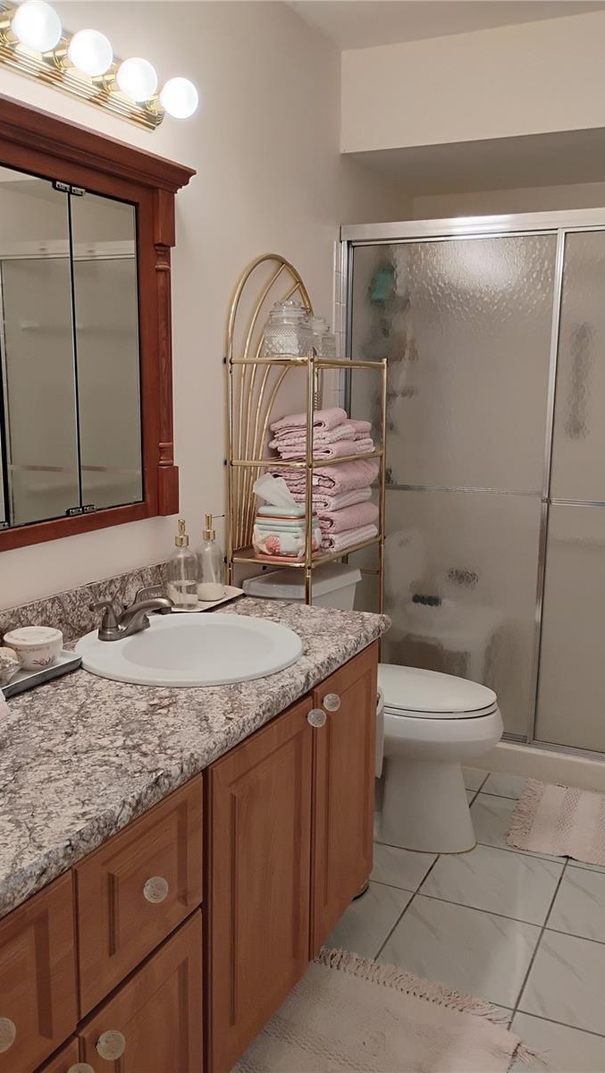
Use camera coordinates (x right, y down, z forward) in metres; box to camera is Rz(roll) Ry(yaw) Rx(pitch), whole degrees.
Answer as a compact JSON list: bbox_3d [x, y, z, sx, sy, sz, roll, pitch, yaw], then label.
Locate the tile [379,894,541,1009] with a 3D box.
[{"bbox_3d":[0.390,1.004,2.119,0.327,0.010,0.327,5,11,25],"label":"tile"}]

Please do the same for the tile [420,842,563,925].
[{"bbox_3d":[0.535,0.952,2.413,0.327,0.010,0.327,5,11,25],"label":"tile"}]

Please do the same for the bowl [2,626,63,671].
[{"bbox_3d":[-0.519,0.222,1.697,0.116,0.066,0.116,1,10,0],"label":"bowl"}]

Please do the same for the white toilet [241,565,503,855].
[{"bbox_3d":[0.246,0.511,2.655,0.736,0.765,0.410,5,11,25],"label":"white toilet"}]

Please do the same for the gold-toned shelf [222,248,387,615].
[{"bbox_3d":[0.028,0.025,2.660,0.260,1.715,0.585,5,11,25],"label":"gold-toned shelf"}]

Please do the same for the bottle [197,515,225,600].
[{"bbox_3d":[-0.235,0.053,2.206,0.078,0.217,0.074,1,10,0],"label":"bottle"}]

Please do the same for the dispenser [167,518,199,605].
[{"bbox_3d":[-0.296,0.064,2.149,0.074,0.214,0.076,-3,11,-19],"label":"dispenser"}]

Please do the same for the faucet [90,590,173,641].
[{"bbox_3d":[-0.345,0.171,1.896,0.158,0.092,0.215,5,11,25],"label":"faucet"}]

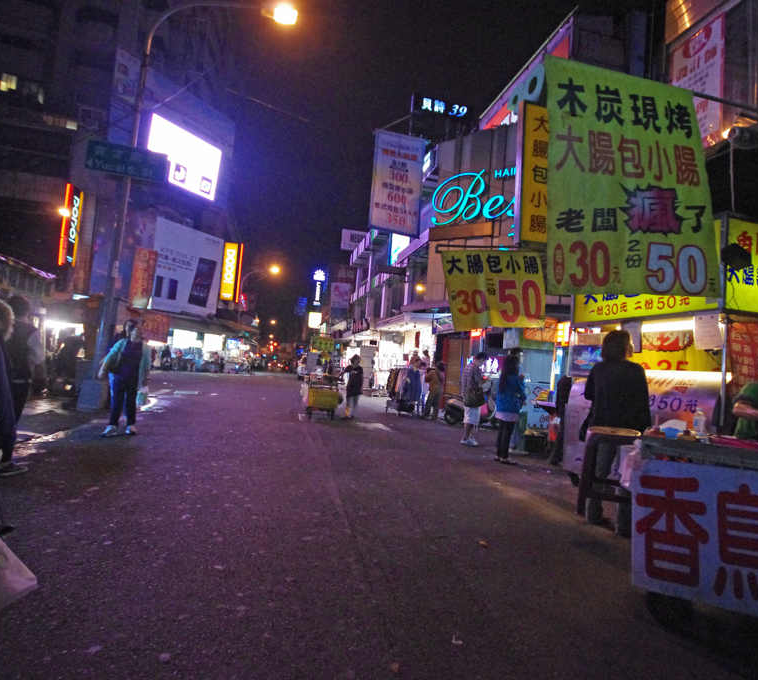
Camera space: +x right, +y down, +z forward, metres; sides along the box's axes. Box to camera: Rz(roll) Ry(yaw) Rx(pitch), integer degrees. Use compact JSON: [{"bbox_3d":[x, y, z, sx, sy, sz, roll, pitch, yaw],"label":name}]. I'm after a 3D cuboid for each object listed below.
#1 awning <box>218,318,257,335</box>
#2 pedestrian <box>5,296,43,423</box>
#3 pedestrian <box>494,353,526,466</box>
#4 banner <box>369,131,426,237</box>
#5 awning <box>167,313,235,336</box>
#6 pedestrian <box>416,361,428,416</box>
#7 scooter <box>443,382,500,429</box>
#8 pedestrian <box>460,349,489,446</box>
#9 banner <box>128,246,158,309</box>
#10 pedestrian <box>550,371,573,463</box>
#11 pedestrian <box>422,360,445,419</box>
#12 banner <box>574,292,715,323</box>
[{"bbox_3d":[-10.726,-0.985,32.300,1.400,0.950,3.100,1,-5,38],"label":"awning"},{"bbox_3d":[-3.384,0.418,4.000,0.520,1.660,0.380,2,-4,34],"label":"pedestrian"},{"bbox_3d":[1.962,1.019,6.395,0.370,1.600,0.450,7,-5,-37],"label":"pedestrian"},{"bbox_3d":[0.532,-4.613,12.600,1.500,2.900,0.060,6,-4,-14],"label":"banner"},{"bbox_3d":[-12.205,-0.997,29.300,1.300,1.050,4.700,1,-5,38],"label":"awning"},{"bbox_3d":[1.281,1.450,12.613,0.420,1.530,0.320,5,-4,-6],"label":"pedestrian"},{"bbox_3d":[2.286,1.520,10.200,1.720,1.100,0.680,3,-4,21],"label":"scooter"},{"bbox_3d":[1.768,1.065,7.866,0.450,1.690,0.460,6,-4,-21],"label":"pedestrian"},{"bbox_3d":[-8.843,-2.309,16.000,0.880,2.250,0.060,6,-4,-16],"label":"banner"},{"bbox_3d":[2.830,1.075,6.500,0.380,1.660,0.500,4,-4,12],"label":"pedestrian"},{"bbox_3d":[1.513,1.392,11.852,0.520,1.570,0.420,7,-5,-37],"label":"pedestrian"},{"bbox_3d":[2.668,-0.605,4.425,0.090,0.740,1.680,6,-4,-18],"label":"banner"}]

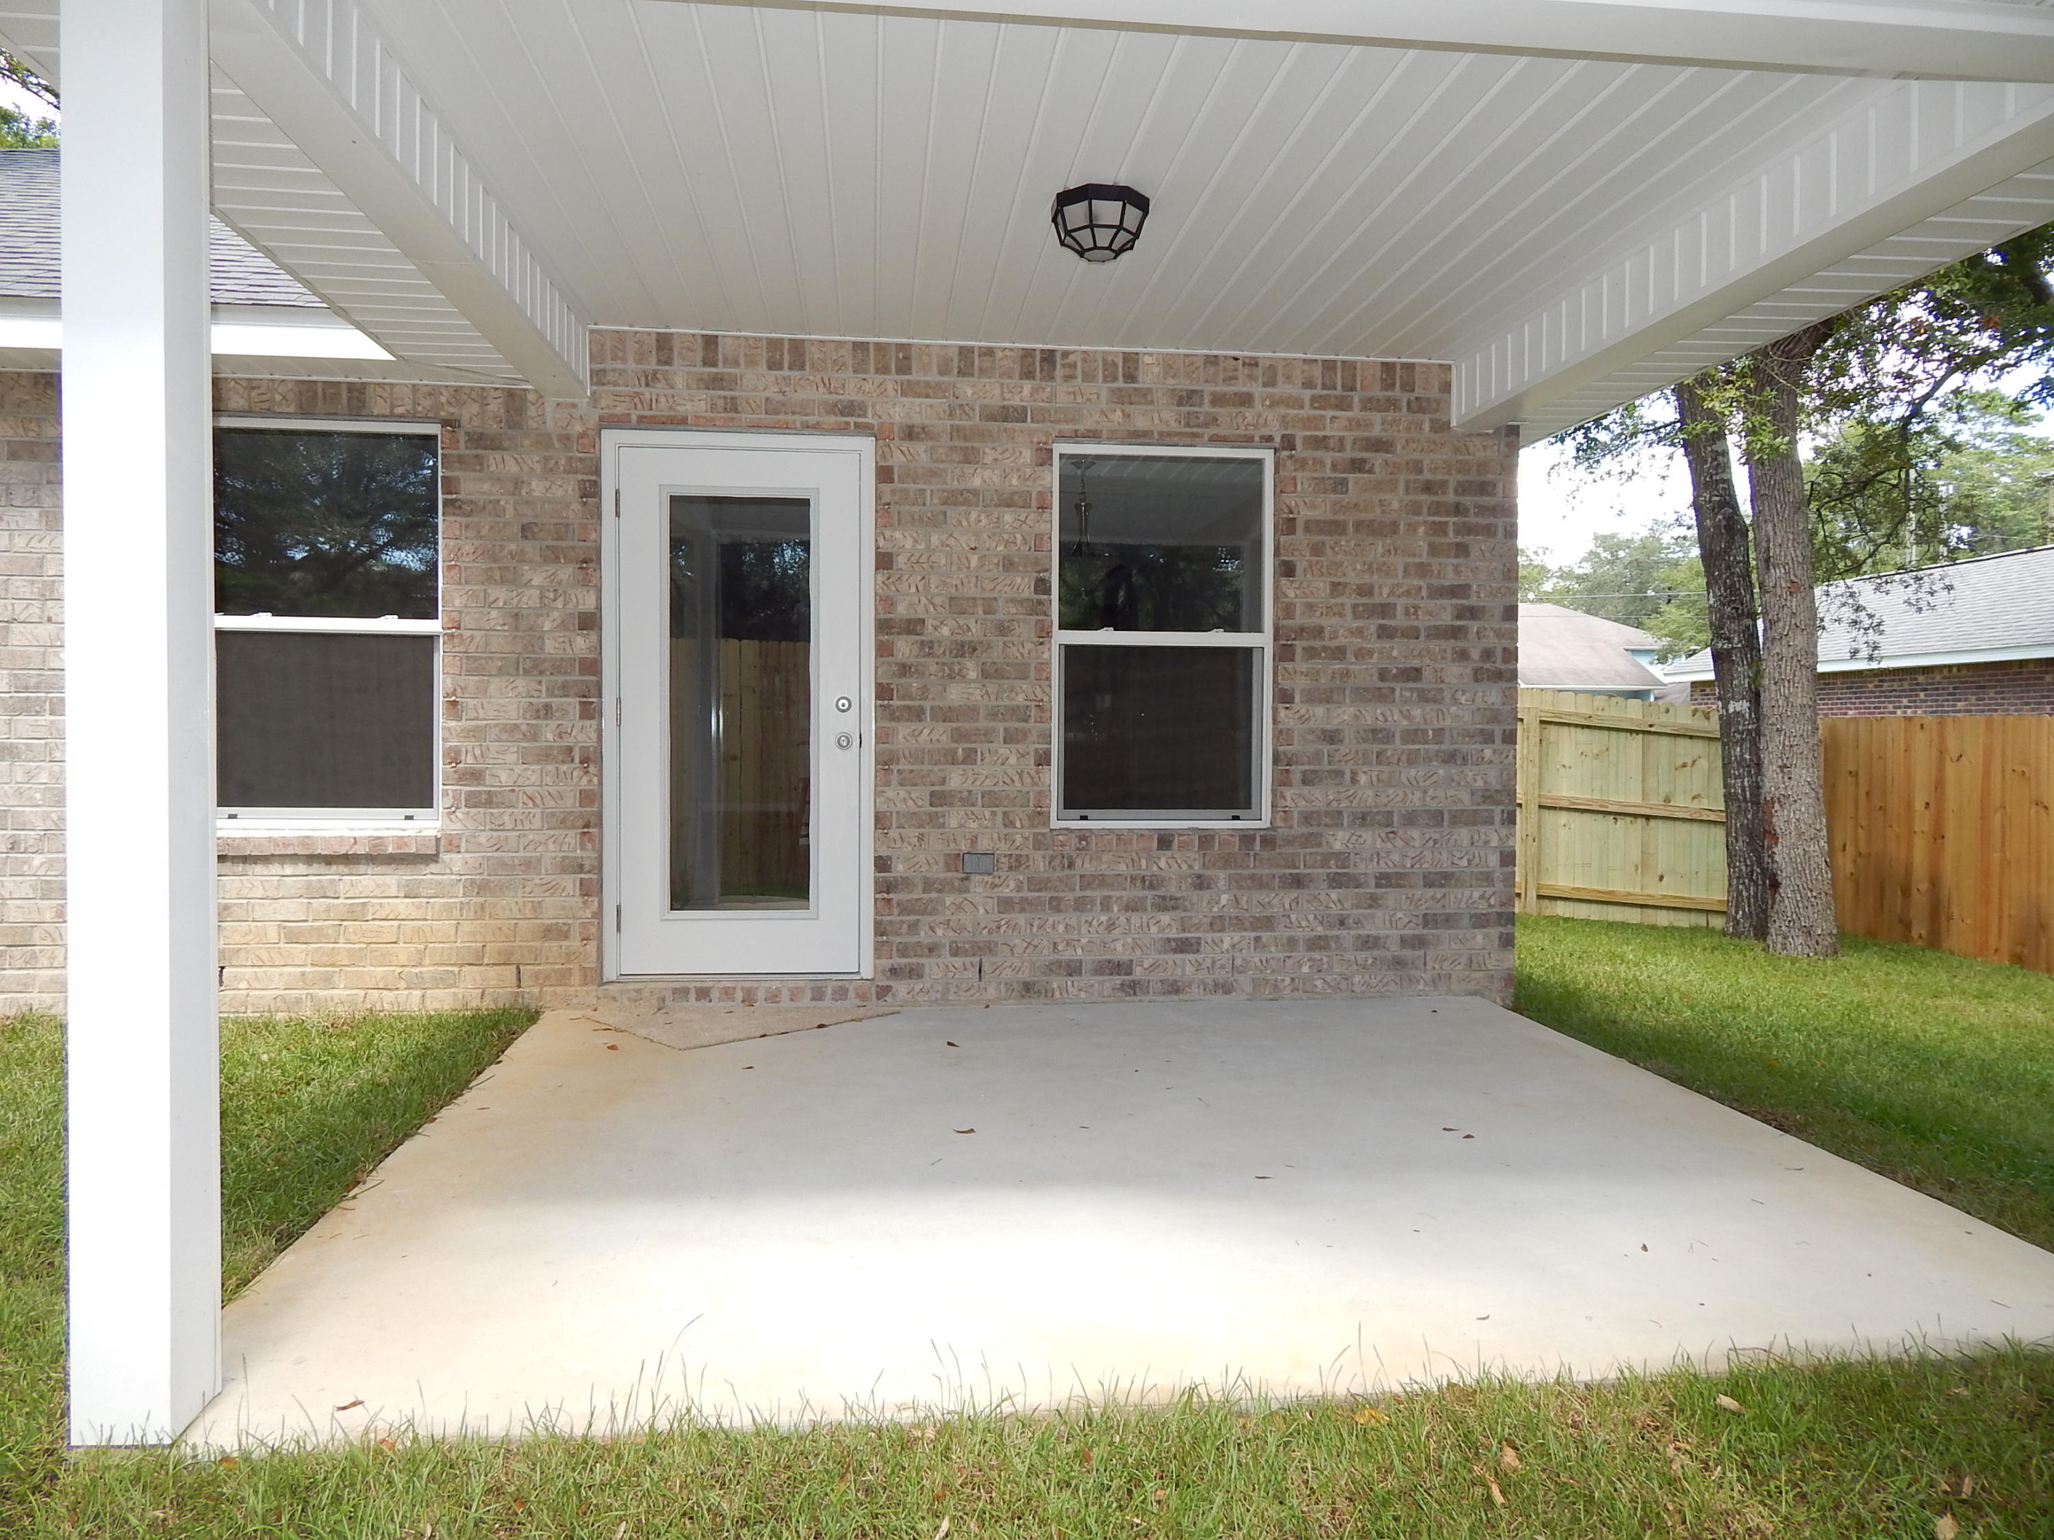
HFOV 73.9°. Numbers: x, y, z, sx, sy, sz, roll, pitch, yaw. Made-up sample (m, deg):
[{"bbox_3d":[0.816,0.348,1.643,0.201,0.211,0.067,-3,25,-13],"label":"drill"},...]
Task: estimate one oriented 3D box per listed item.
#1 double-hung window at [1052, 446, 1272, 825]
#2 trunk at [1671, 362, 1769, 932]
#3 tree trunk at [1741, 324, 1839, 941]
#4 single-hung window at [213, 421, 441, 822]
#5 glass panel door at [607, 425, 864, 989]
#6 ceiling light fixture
[{"bbox_3d":[0.543,-0.523,5.472,0.900,1.515,0.100,0,1,-7],"label":"double-hung window"},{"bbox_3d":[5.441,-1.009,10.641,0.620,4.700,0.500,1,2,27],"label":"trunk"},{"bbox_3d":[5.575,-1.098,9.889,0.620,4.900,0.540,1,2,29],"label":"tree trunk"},{"bbox_3d":[-2.642,-0.546,5.103,0.900,1.505,0.100,0,1,-7],"label":"single-hung window"},{"bbox_3d":[-1.105,-0.240,5.274,1.020,2.090,0.110,0,1,-7],"label":"glass panel door"},{"bbox_3d":[0.212,-1.537,3.882,0.270,0.145,0.270,0,1,-7],"label":"ceiling light fixture"}]

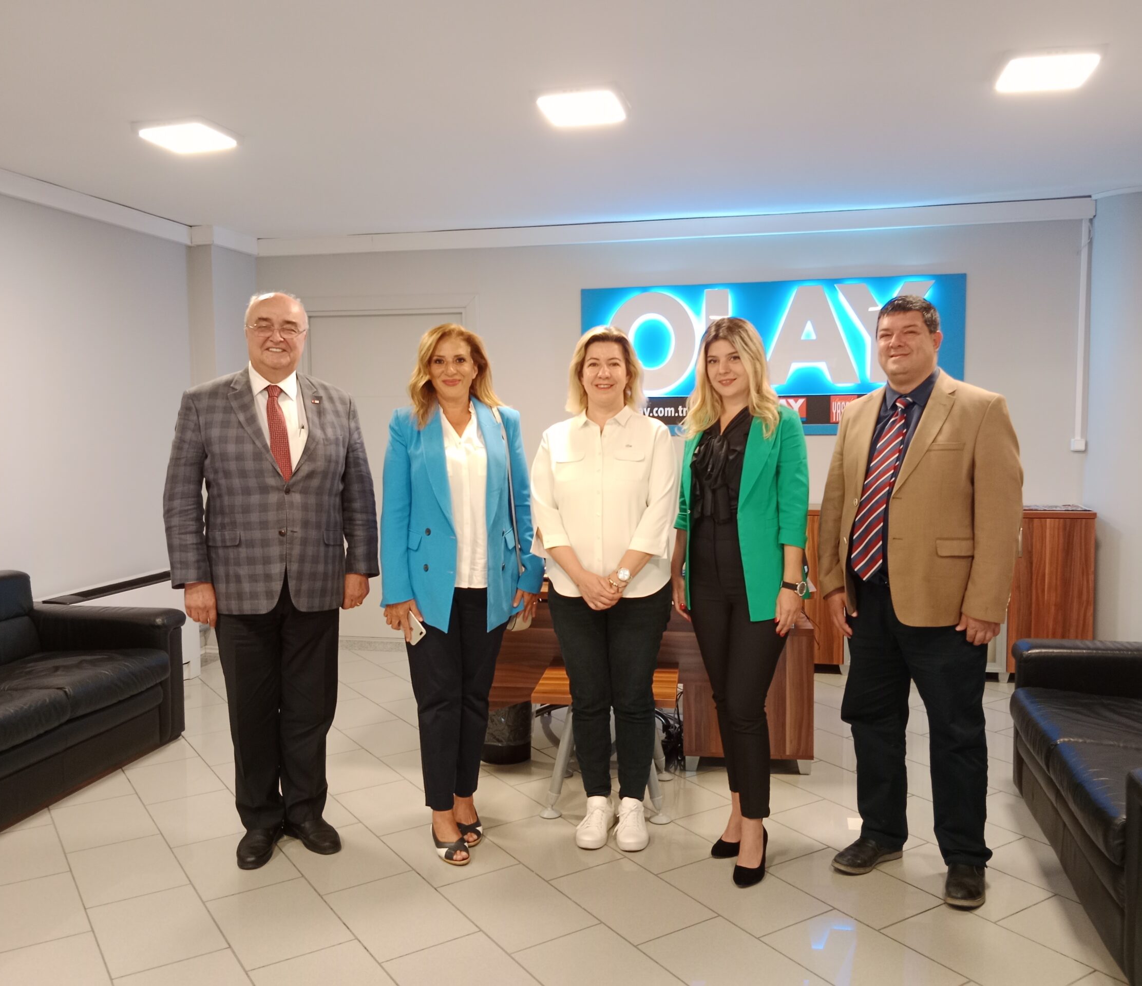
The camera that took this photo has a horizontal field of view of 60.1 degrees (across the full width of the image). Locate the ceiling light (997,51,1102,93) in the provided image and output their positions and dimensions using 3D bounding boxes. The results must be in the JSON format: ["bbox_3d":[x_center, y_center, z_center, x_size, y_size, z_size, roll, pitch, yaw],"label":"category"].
[{"bbox_3d":[1.581,-1.414,3.279,0.350,0.040,0.350,1,4,14],"label":"ceiling light"}]

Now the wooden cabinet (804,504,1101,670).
[{"bbox_3d":[1.930,0.534,5.486,1.675,0.912,0.420,1,4,13],"label":"wooden cabinet"}]

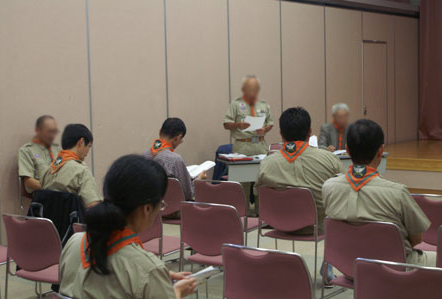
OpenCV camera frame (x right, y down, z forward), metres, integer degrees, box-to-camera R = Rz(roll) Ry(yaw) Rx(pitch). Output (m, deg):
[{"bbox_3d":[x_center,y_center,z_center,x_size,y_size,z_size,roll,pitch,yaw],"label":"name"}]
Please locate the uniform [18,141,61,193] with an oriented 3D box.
[{"bbox_3d":[-1.501,0.193,6.380,0.280,0.570,0.460,3,6,44],"label":"uniform"}]

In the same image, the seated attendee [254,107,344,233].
[{"bbox_3d":[0.656,0.346,5.482,0.580,1.310,0.760,1,5,28],"label":"seated attendee"}]

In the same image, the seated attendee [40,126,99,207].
[{"bbox_3d":[-0.913,0.427,5.463,0.500,1.224,0.760,2,5,42],"label":"seated attendee"}]

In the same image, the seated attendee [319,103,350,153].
[{"bbox_3d":[1.443,0.110,8.937,0.520,1.300,0.750,-1,4,-2],"label":"seated attendee"}]

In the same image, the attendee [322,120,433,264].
[{"bbox_3d":[0.893,0.460,4.062,0.580,1.270,0.760,1,5,34],"label":"attendee"}]

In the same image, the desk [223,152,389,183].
[{"bbox_3d":[0.925,0.428,8.495,1.820,0.710,0.500,-2,4,-15],"label":"desk"}]

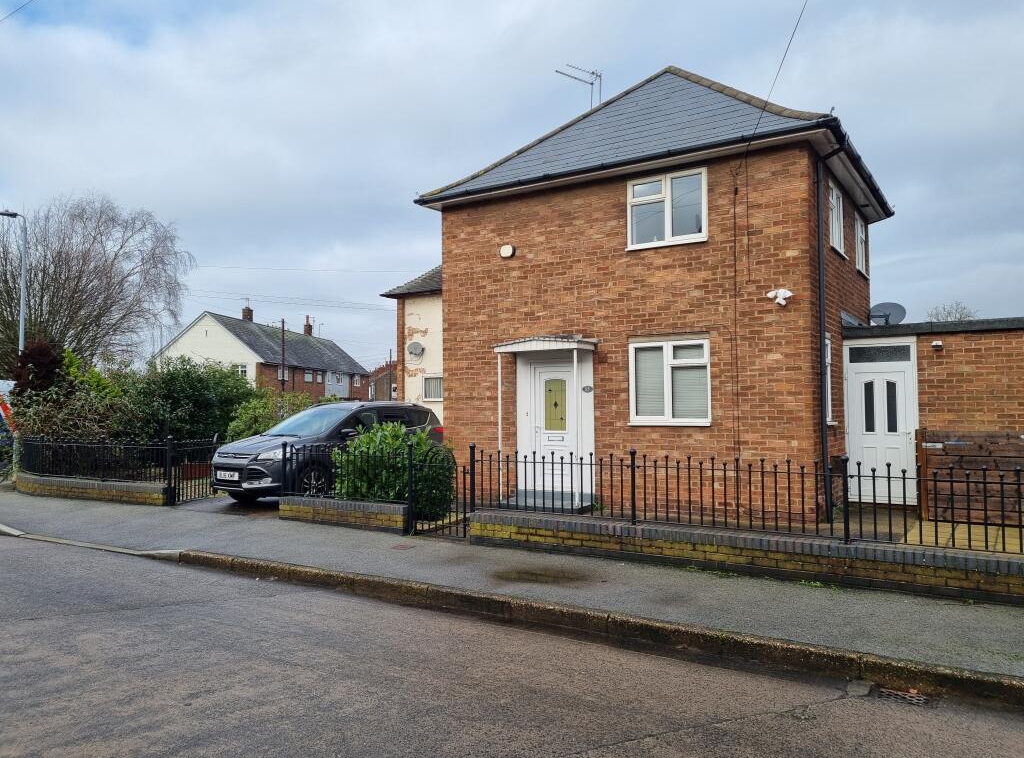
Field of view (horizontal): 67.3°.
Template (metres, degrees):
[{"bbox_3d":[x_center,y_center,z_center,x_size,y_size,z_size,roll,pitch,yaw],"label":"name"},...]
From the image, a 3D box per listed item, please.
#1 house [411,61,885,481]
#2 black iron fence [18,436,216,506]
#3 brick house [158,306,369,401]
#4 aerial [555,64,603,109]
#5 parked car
[{"bbox_3d":[2.678,-1.813,13.337,6.500,7.500,5.900,-2,-3,33],"label":"house"},{"bbox_3d":[-7.446,1.546,14.075,5.500,1.120,0.900,-2,-3,33],"label":"black iron fence"},{"bbox_3d":[-19.748,-0.334,64.774,8.300,9.100,24.000,-1,-2,6],"label":"brick house"},{"bbox_3d":[1.487,-6.508,17.200,1.150,1.150,0.450,1,-3,-32],"label":"aerial"},{"bbox_3d":[-3.043,1.194,13.556,1.930,1.690,4.520,-2,-3,35],"label":"parked car"}]

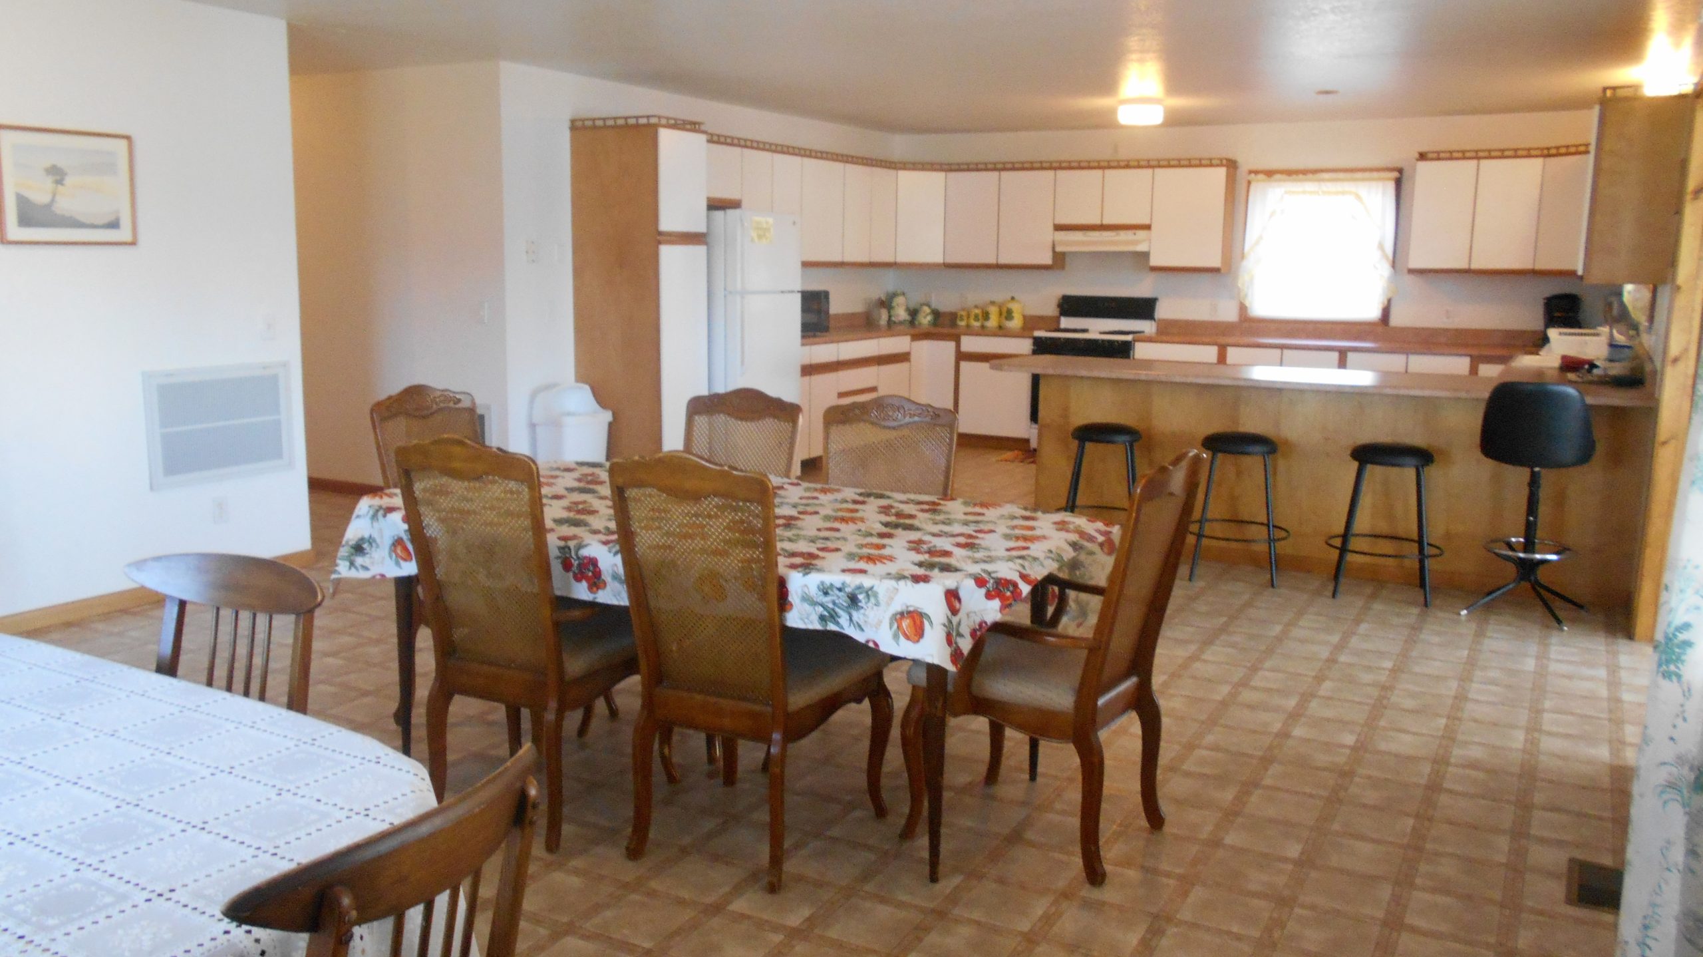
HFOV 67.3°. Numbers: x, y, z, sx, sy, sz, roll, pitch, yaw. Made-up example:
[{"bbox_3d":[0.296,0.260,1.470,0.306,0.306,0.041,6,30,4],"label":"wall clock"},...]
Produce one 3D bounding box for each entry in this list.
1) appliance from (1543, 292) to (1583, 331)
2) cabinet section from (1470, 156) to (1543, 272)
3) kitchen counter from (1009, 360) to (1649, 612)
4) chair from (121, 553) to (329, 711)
[{"bbox_3d":[4.637,-1.015,8.336,0.220,0.350,0.230,6,11,29],"label":"appliance"},{"bbox_3d":[4.319,-1.720,8.420,0.373,0.714,0.323,6,11,29],"label":"cabinet section"},{"bbox_3d":[2.154,-0.053,6.238,2.900,0.914,0.890,6,11,28],"label":"kitchen counter"},{"bbox_3d":[-1.315,0.606,2.270,0.530,0.810,0.530,5,10,27],"label":"chair"}]

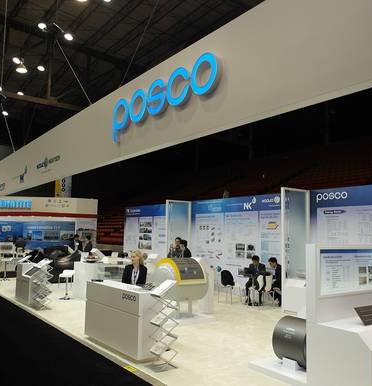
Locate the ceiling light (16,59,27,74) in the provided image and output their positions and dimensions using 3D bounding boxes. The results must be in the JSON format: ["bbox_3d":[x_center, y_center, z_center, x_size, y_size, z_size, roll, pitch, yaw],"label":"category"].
[{"bbox_3d":[-8.266,-6.354,19.500,0.560,0.480,0.560,1,-6,0],"label":"ceiling light"}]

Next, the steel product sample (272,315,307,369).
[{"bbox_3d":[1.440,1.862,4.800,0.555,0.555,0.470,6,-8,-38],"label":"steel product sample"}]

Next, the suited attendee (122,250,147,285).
[{"bbox_3d":[-0.831,1.570,6.158,0.450,1.280,0.550,-1,-7,17],"label":"suited attendee"}]

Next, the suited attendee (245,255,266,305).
[{"bbox_3d":[1.771,2.151,9.666,0.550,1.210,0.720,-1,-7,17],"label":"suited attendee"}]

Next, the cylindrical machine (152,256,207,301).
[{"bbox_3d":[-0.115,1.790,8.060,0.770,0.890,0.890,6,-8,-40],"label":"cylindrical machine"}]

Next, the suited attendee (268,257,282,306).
[{"bbox_3d":[2.389,2.152,9.562,0.720,1.200,0.500,5,-8,-35],"label":"suited attendee"}]

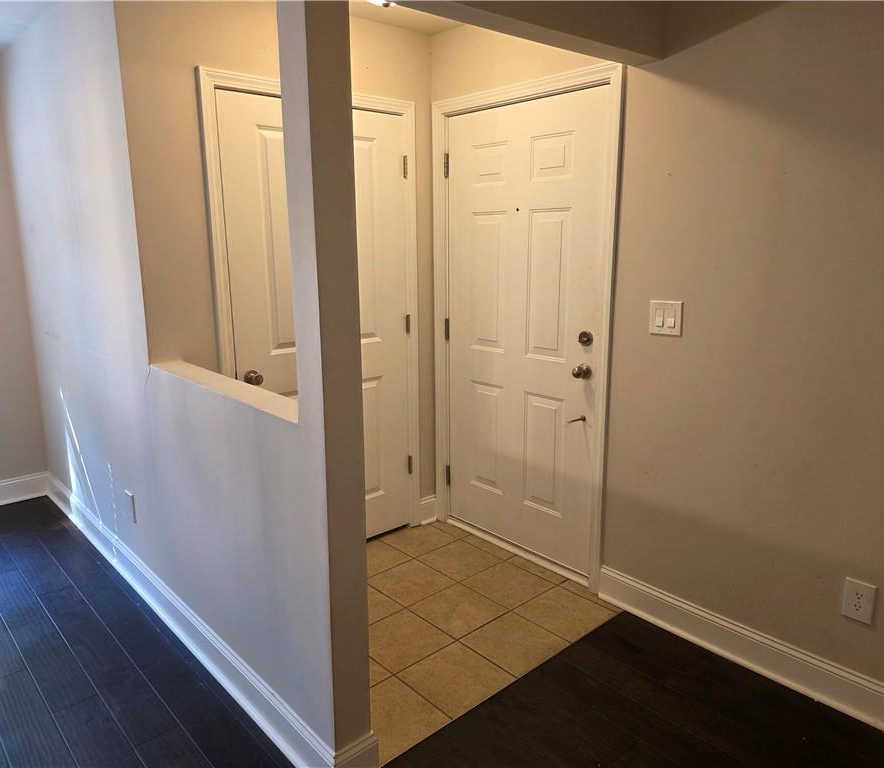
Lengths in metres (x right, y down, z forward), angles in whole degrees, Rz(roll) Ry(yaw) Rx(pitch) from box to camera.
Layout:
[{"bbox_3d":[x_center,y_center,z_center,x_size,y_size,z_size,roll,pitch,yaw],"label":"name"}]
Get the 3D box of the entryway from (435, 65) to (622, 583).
[{"bbox_3d":[0.337,-0.217,3.139,0.110,2.157,1.062,-11,16,-41],"label":"entryway"}]

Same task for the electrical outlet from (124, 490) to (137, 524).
[{"bbox_3d":[-1.357,0.545,2.975,0.012,0.128,0.085,-11,16,-41],"label":"electrical outlet"}]

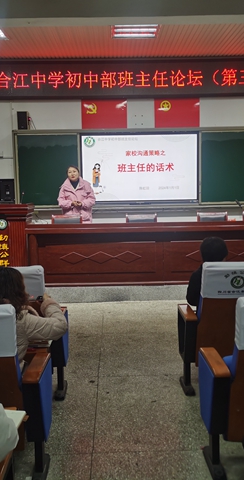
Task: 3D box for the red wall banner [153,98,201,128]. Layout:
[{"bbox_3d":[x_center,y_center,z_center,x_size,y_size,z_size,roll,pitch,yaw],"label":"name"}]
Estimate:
[{"bbox_3d":[0.910,-2.072,8.178,0.745,0.487,0.015,-1,7,-2],"label":"red wall banner"}]

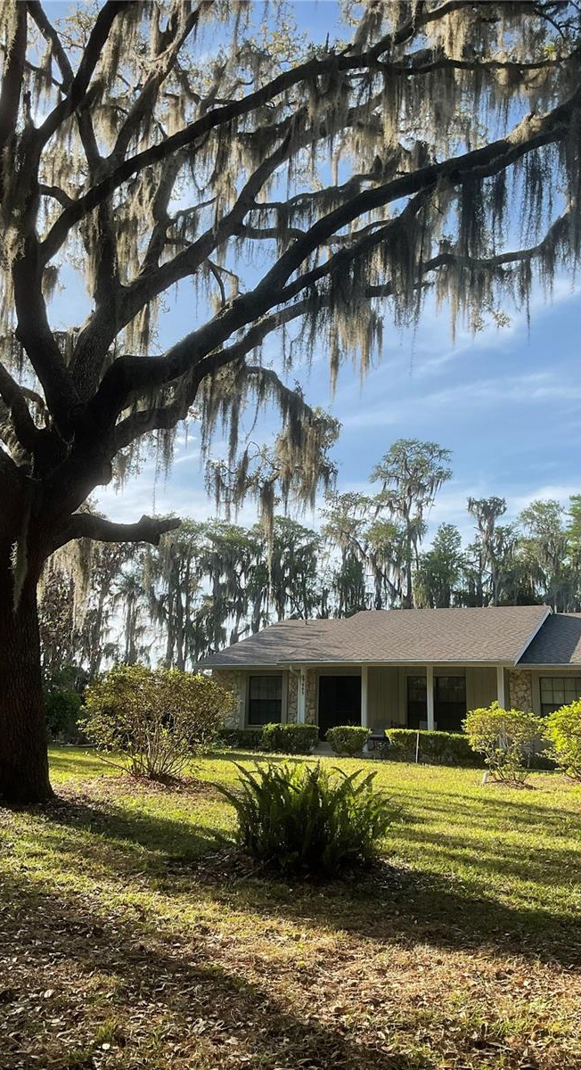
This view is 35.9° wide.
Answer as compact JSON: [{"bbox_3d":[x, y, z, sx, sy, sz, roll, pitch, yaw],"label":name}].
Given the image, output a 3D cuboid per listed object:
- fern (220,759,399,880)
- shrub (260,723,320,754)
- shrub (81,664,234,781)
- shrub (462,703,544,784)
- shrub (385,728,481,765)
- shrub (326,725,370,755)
[{"bbox_3d":[0.190,2.744,8.987,1.700,0.930,1.550,1,-11,0],"label":"fern"},{"bbox_3d":[-0.004,5.602,24.780,1.420,0.850,0.950,-4,-12,24],"label":"shrub"},{"bbox_3d":[-2.597,3.645,17.802,2.950,2.150,2.700,1,-11,0],"label":"shrub"},{"bbox_3d":[4.291,4.196,18.243,1.600,1.520,1.500,1,-11,0],"label":"shrub"},{"bbox_3d":[3.661,5.315,22.680,2.400,0.850,0.900,-4,-12,24],"label":"shrub"},{"bbox_3d":[1.554,5.497,24.174,1.050,0.790,0.950,-4,-12,24],"label":"shrub"}]

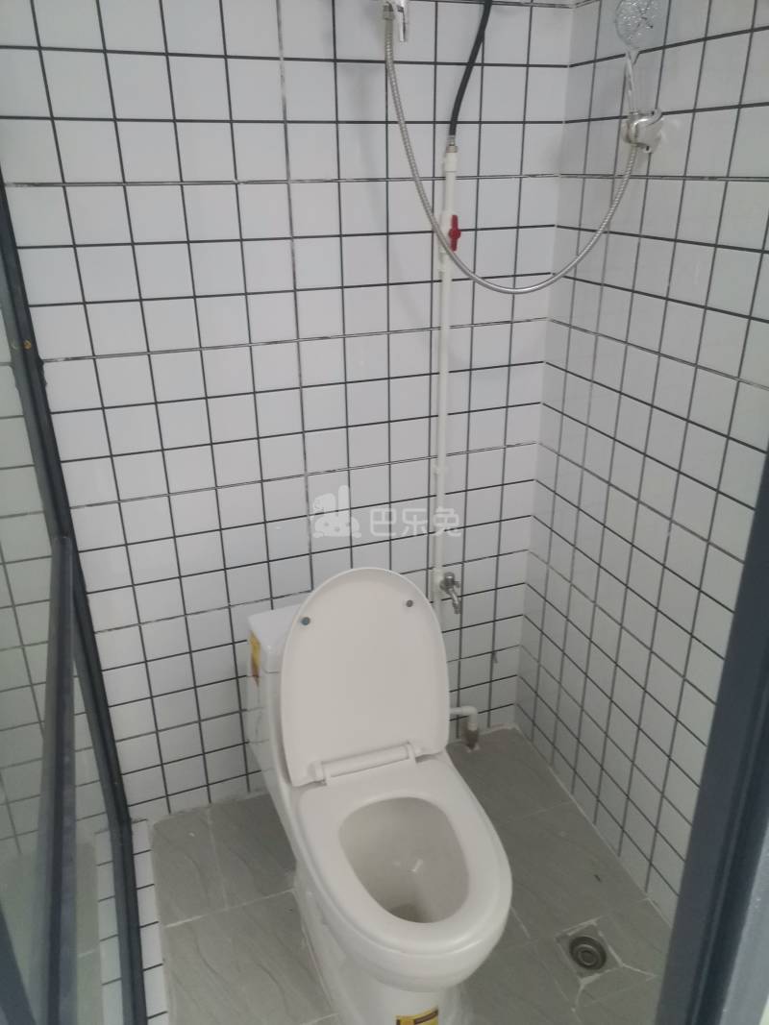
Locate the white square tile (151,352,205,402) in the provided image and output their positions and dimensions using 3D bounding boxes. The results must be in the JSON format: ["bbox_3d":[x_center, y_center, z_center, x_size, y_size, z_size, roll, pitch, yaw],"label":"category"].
[{"bbox_3d":[-0.413,-0.274,1.536,0.098,0.098,0.010,-9,26,-18],"label":"white square tile"}]

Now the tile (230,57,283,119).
[{"bbox_3d":[-0.231,-0.759,1.387,0.097,0.097,0.010,-9,26,-18],"label":"tile"}]

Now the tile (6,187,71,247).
[{"bbox_3d":[-0.608,-0.520,1.353,0.097,0.097,0.010,-9,26,-18],"label":"tile"}]

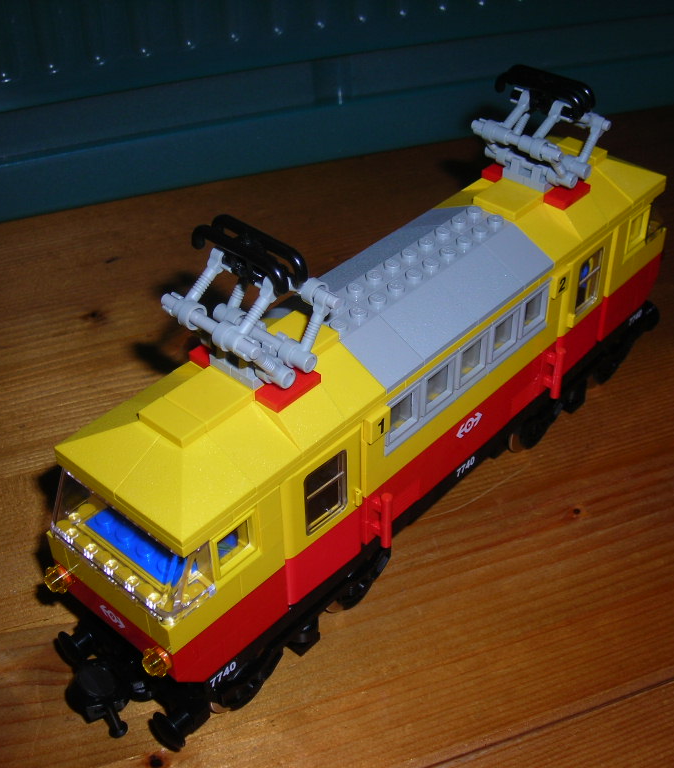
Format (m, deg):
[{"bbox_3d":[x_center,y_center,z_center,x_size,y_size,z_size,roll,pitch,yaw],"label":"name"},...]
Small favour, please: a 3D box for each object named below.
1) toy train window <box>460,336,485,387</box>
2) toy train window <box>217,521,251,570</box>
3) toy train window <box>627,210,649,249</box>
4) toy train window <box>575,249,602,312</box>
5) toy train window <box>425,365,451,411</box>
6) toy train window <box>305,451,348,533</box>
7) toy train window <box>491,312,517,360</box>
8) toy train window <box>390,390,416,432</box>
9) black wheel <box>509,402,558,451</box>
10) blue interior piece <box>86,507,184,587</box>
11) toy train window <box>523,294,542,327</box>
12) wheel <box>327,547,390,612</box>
[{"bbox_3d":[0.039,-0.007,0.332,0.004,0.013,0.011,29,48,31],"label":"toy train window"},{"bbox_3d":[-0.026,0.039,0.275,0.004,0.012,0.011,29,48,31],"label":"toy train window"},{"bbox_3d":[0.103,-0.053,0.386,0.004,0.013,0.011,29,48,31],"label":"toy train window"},{"bbox_3d":[0.082,-0.034,0.368,0.003,0.021,0.015,29,48,31],"label":"toy train window"},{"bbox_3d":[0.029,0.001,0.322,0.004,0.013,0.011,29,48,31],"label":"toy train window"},{"bbox_3d":[-0.003,0.028,0.294,0.003,0.020,0.016,29,48,31],"label":"toy train window"},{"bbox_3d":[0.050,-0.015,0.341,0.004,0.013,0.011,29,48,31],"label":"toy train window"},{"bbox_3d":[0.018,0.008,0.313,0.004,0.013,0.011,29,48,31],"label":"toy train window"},{"bbox_3d":[0.070,0.015,0.396,0.008,0.018,0.019,29,48,31],"label":"black wheel"},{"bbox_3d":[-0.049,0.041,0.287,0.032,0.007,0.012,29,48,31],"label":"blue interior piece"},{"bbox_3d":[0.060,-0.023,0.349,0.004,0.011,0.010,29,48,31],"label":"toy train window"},{"bbox_3d":[0.007,0.061,0.342,0.008,0.018,0.019,29,48,31],"label":"wheel"}]

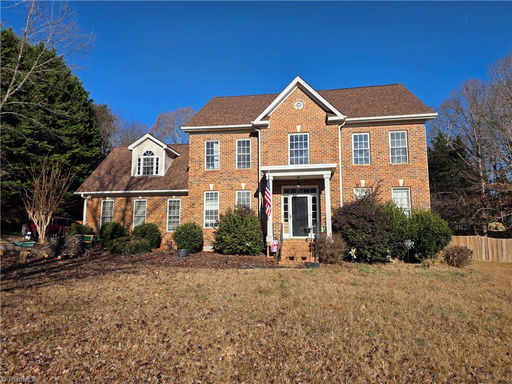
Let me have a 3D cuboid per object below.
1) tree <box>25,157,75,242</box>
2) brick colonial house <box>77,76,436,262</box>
[{"bbox_3d":[-10.556,0.414,17.387,2.600,4.341,2.500,-1,-7,10],"label":"tree"},{"bbox_3d":[-0.356,-1.588,21.176,19.100,10.400,12.000,-1,-7,10],"label":"brick colonial house"}]

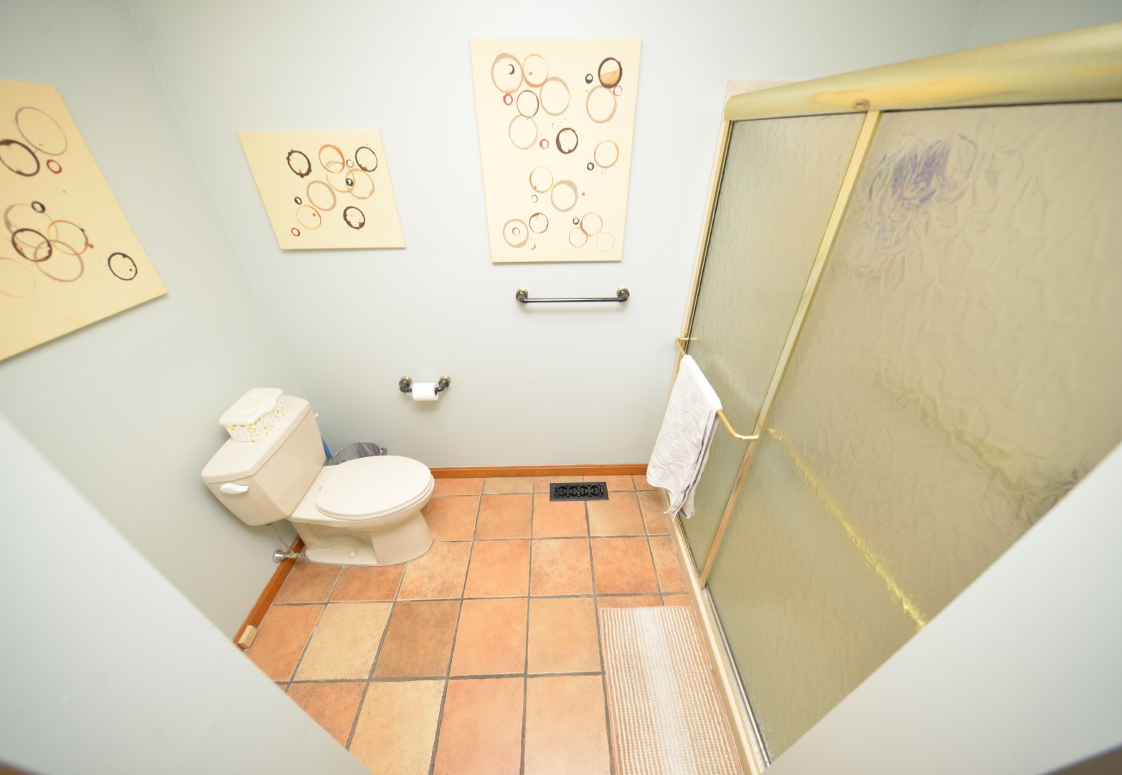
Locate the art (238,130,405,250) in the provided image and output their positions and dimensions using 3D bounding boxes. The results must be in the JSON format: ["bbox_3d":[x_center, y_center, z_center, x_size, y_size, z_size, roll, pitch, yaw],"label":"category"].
[{"bbox_3d":[-0.924,-0.770,1.414,0.520,0.406,0.018,-1,33,-1],"label":"art"}]

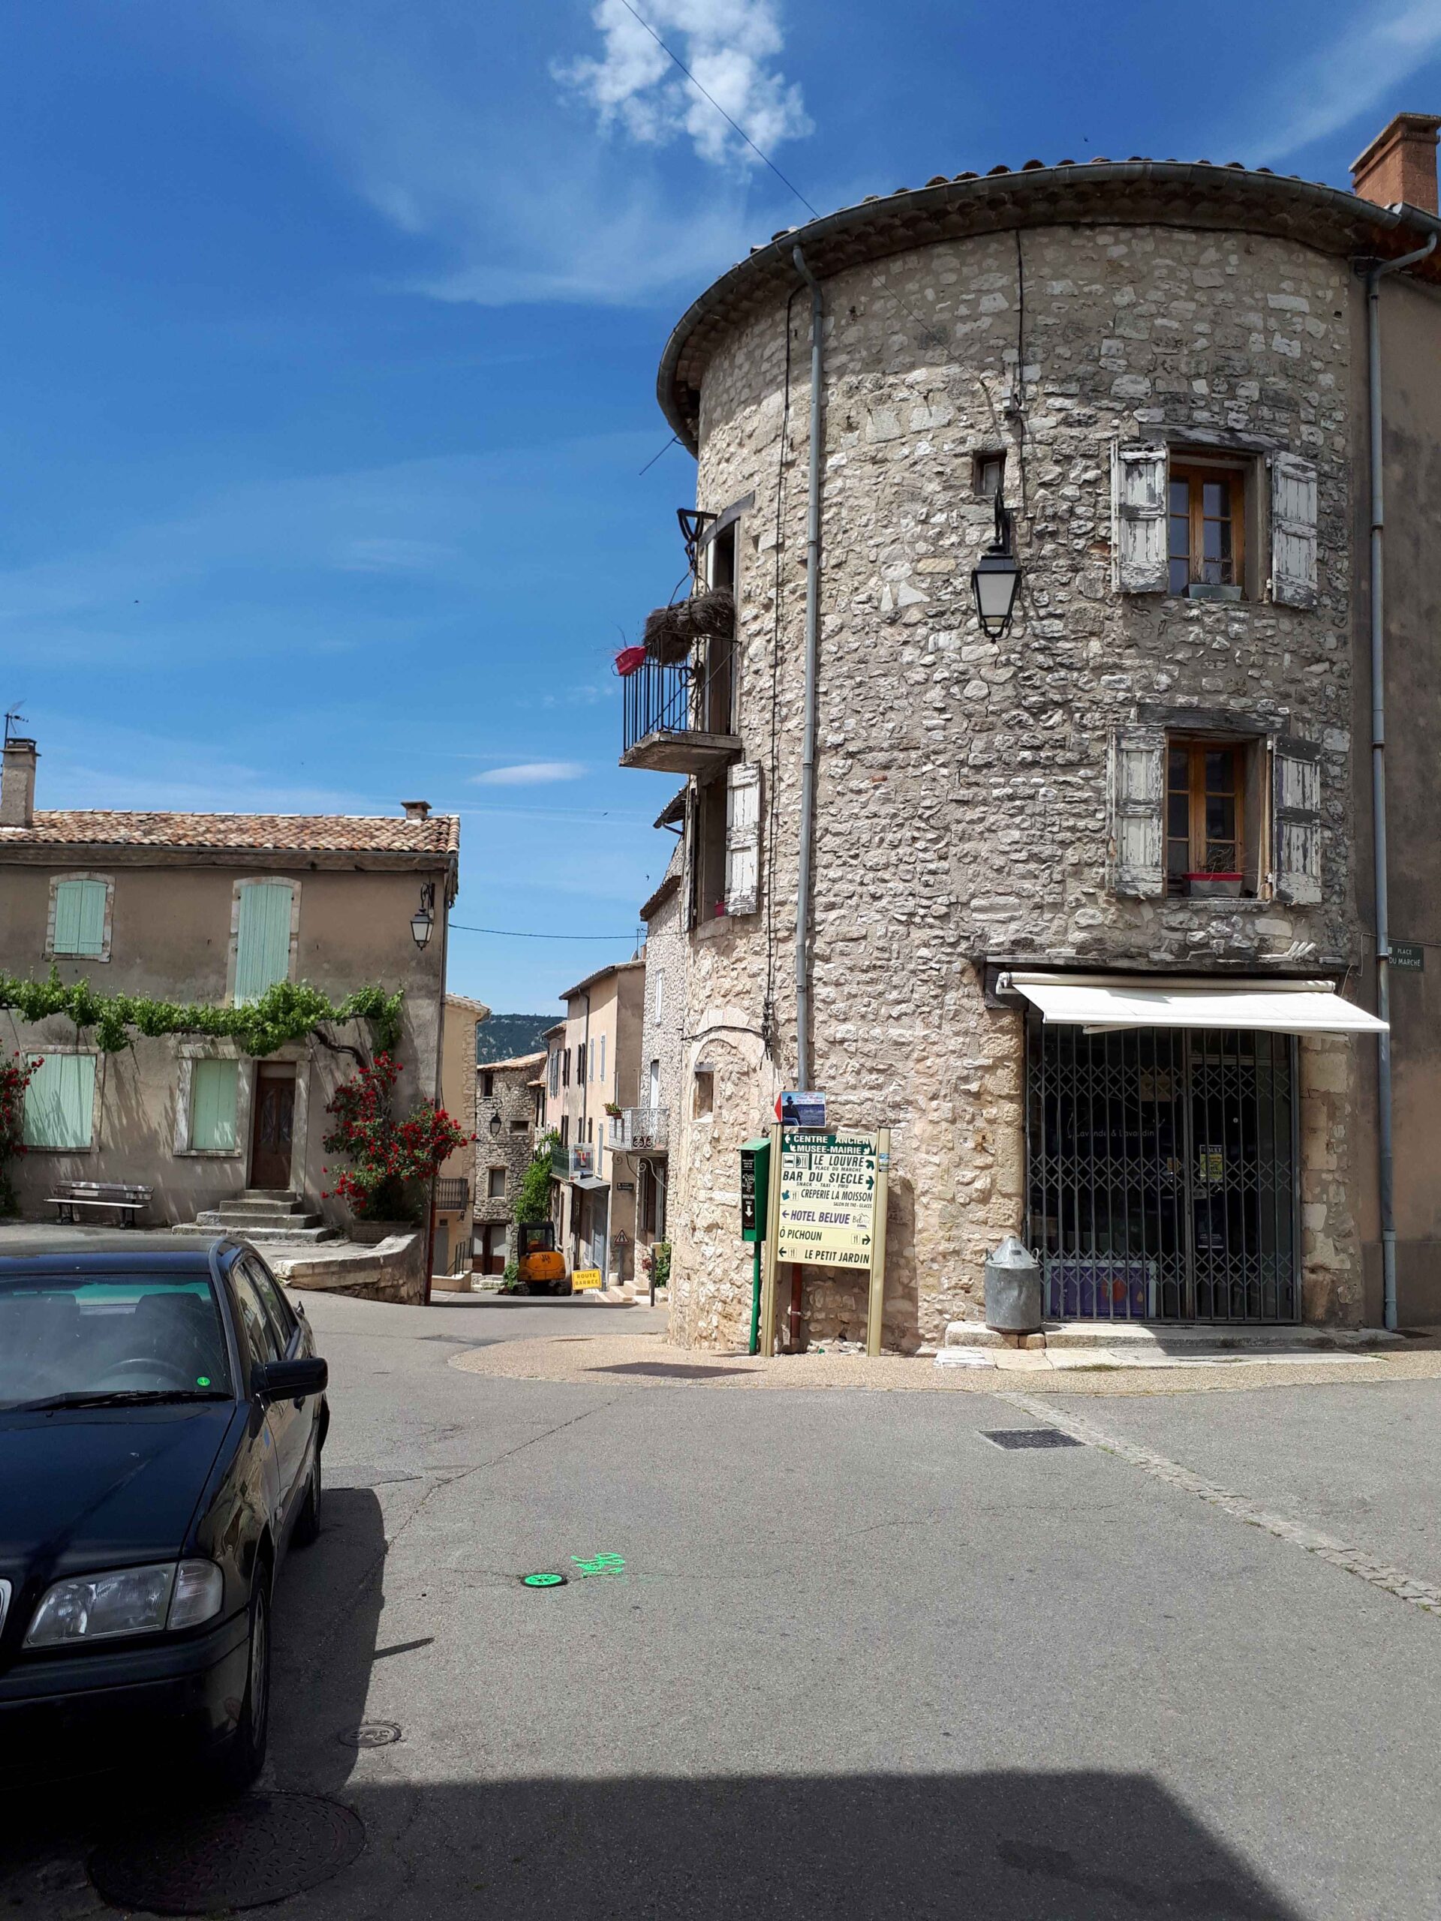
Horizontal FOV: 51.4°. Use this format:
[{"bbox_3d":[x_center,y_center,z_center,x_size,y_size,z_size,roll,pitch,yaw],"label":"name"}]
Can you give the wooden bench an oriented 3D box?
[{"bbox_3d":[-10.974,4.339,26.497,1.740,0.690,0.560,4,-5,-1],"label":"wooden bench"}]

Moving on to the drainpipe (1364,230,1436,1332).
[{"bbox_3d":[6.402,-1.720,13.873,0.140,10.200,0.660,4,-6,-30],"label":"drainpipe"}]

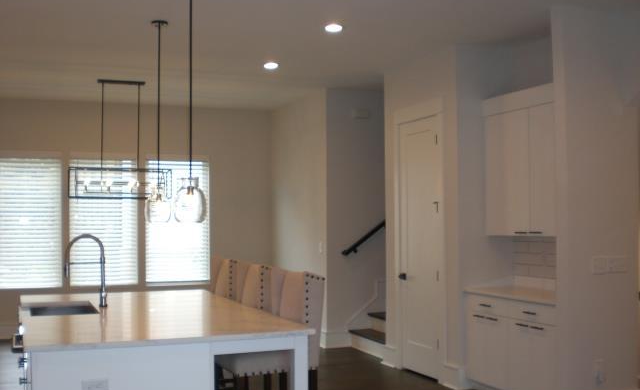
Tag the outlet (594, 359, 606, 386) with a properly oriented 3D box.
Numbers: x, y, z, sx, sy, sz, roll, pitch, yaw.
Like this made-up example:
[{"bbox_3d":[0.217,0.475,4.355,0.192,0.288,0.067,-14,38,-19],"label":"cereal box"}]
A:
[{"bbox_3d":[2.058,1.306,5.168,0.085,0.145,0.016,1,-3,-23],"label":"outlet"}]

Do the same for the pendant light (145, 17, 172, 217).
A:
[{"bbox_3d":[-1.244,-0.574,5.447,0.197,1.551,0.197,1,-3,-23],"label":"pendant light"}]

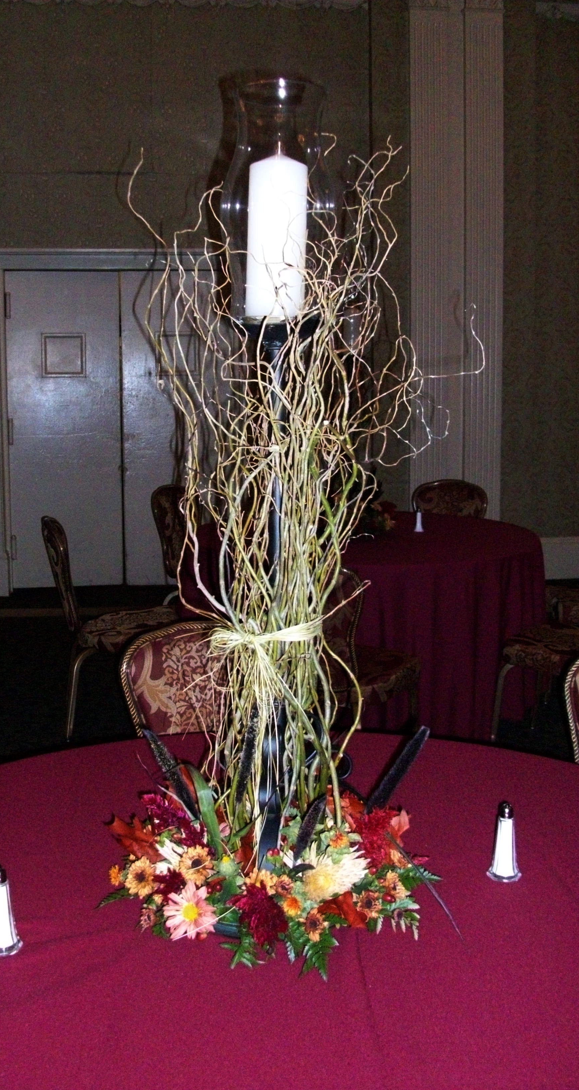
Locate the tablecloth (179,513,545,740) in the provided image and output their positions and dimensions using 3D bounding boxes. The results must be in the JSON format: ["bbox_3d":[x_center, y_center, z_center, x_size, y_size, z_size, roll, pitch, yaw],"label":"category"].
[{"bbox_3d":[0.371,0.301,5.366,1.750,0.760,1.750,0,8,0],"label":"tablecloth"}]

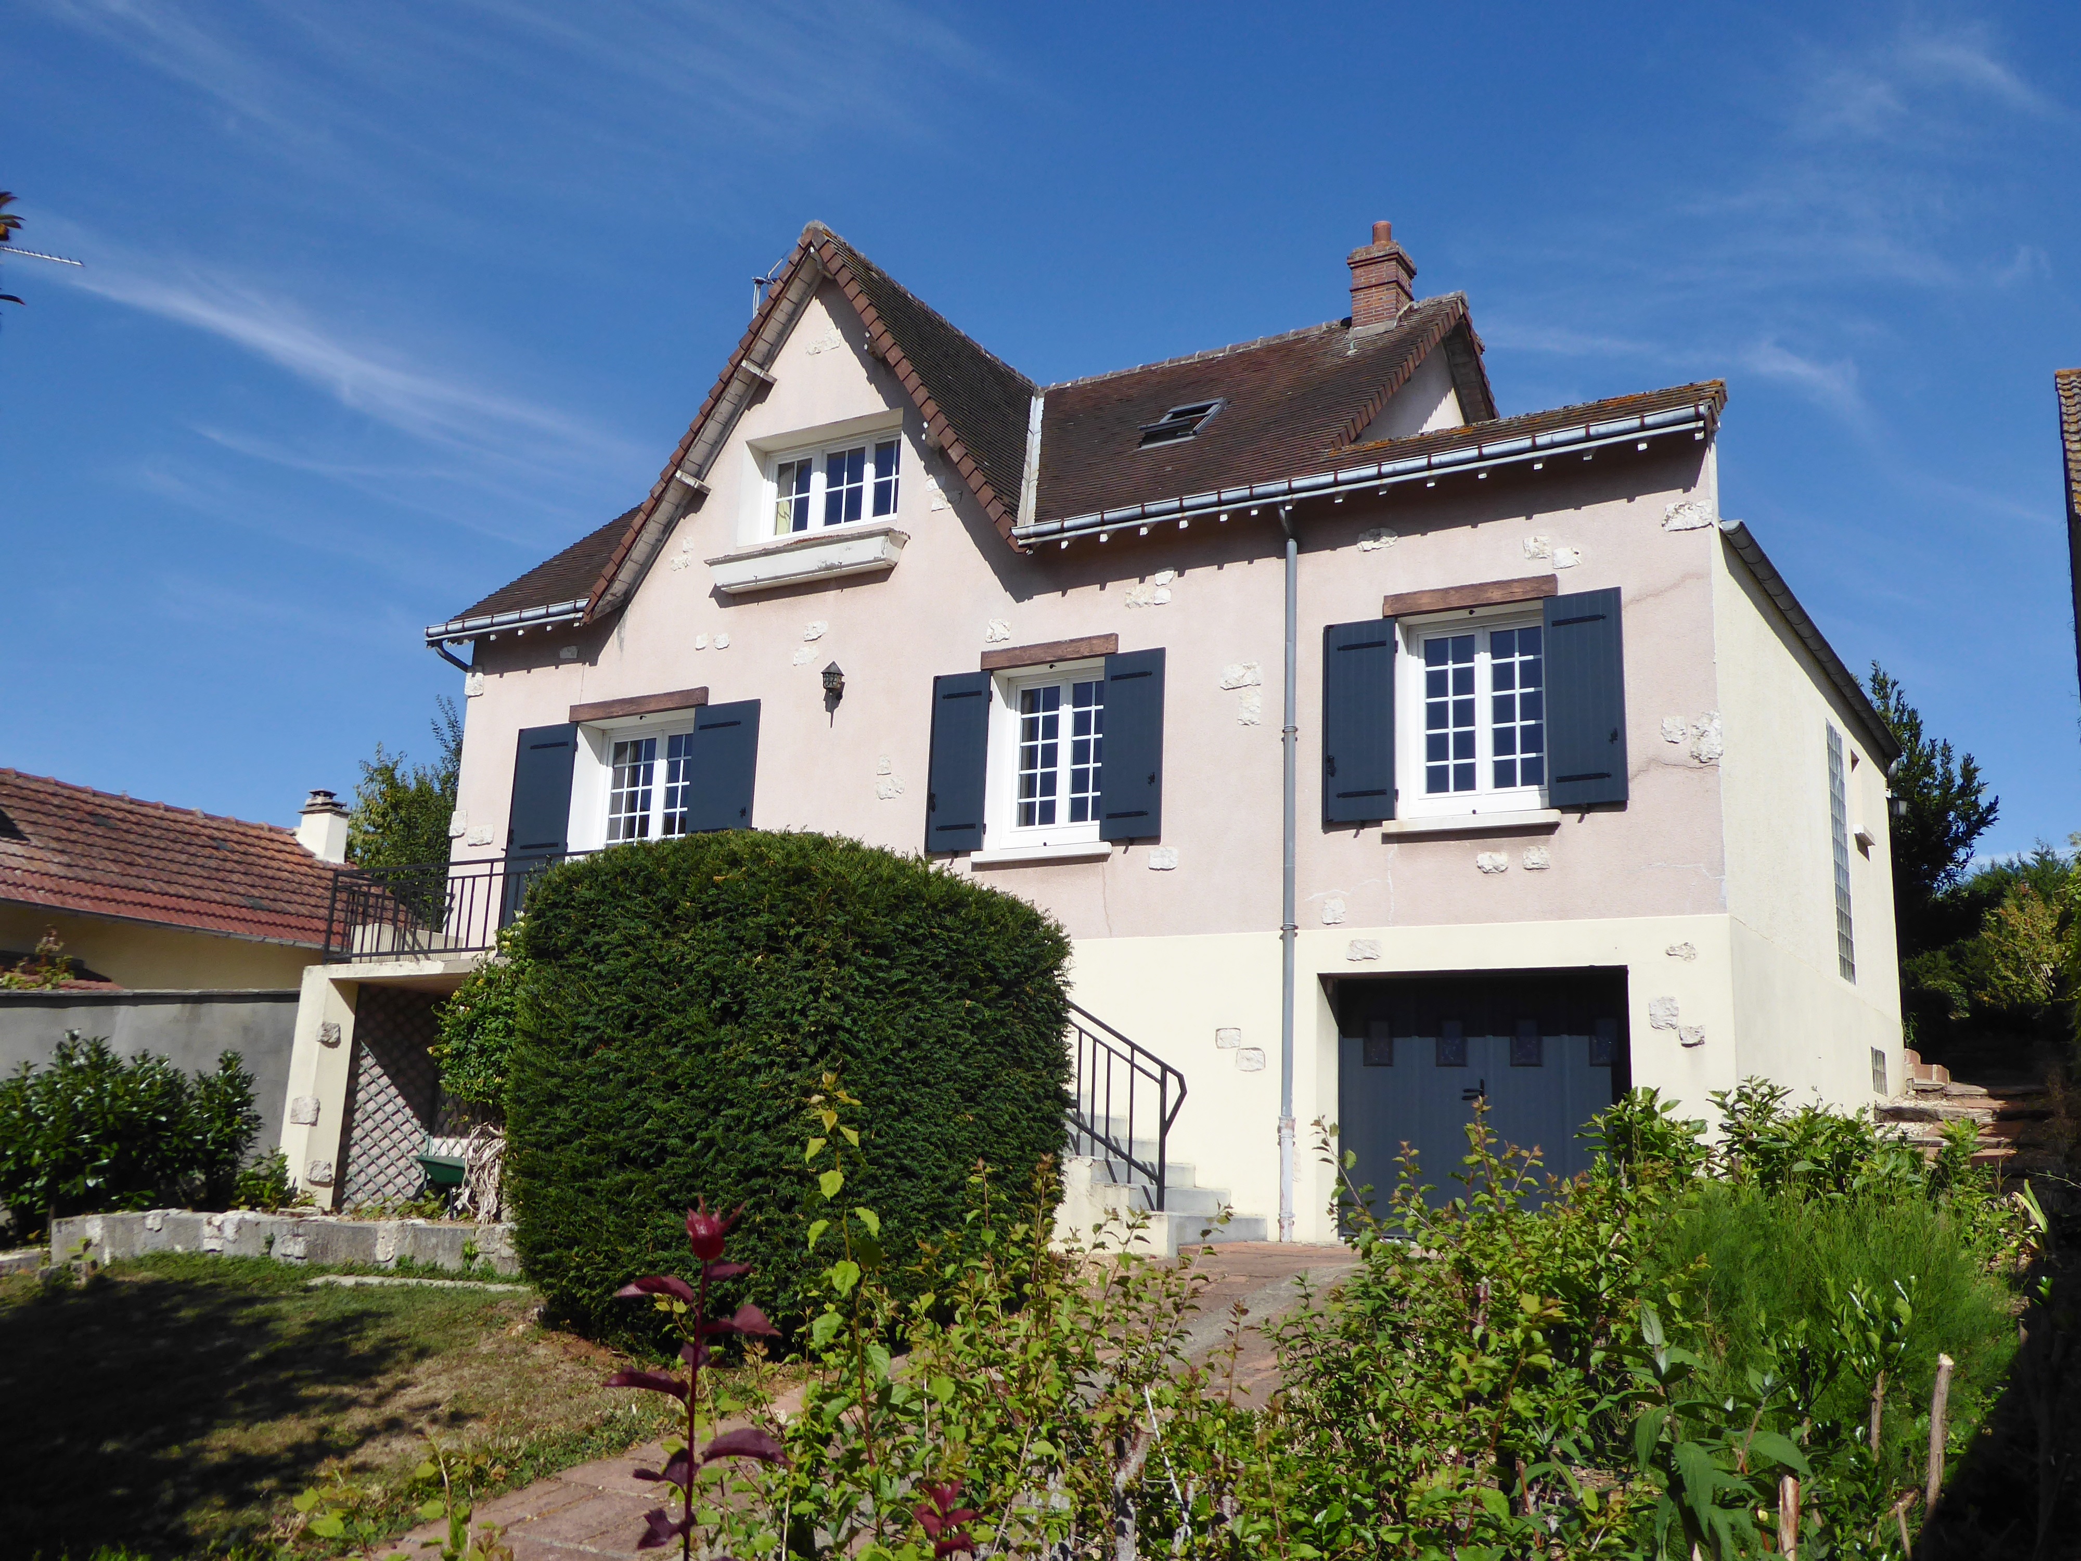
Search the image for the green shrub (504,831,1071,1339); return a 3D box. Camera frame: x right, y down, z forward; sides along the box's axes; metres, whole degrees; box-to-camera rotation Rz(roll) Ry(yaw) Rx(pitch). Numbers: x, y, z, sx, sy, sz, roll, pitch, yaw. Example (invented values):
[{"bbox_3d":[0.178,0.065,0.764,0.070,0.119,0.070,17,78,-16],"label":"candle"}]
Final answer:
[{"bbox_3d":[-1.480,1.722,11.296,3.150,2.900,3.000,3,-11,-7],"label":"green shrub"}]

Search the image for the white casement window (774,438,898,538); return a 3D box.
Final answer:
[{"bbox_3d":[-1.812,-2.736,17.727,1.732,0.830,0.090,-5,-13,30],"label":"white casement window"}]

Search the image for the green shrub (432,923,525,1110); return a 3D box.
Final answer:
[{"bbox_3d":[-4.769,2.086,17.106,1.380,1.671,0.950,-5,-14,31],"label":"green shrub"}]

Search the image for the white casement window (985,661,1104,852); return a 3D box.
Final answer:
[{"bbox_3d":[0.144,-0.216,16.990,1.196,1.579,0.160,-5,-14,31],"label":"white casement window"}]

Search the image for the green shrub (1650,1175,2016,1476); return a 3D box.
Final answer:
[{"bbox_3d":[2.549,1.815,6.200,1.200,1.100,1.100,-3,-12,22],"label":"green shrub"}]

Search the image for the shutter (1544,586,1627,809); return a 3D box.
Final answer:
[{"bbox_3d":[3.810,-0.580,13.436,0.530,1.506,0.050,-5,-13,30],"label":"shutter"}]

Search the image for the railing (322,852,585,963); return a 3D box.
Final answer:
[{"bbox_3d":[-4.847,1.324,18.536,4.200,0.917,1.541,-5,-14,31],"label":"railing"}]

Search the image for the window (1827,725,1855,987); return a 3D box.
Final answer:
[{"bbox_3d":[7.167,0.666,17.282,0.100,2.260,0.870,-5,-13,30],"label":"window"}]

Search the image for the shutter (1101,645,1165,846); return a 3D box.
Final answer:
[{"bbox_3d":[0.795,-0.294,16.313,0.584,1.615,0.050,-5,-14,31],"label":"shutter"}]

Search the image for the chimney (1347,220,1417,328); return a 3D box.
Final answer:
[{"bbox_3d":[3.613,-5.309,20.327,0.593,1.287,0.520,-5,-14,31],"label":"chimney"}]

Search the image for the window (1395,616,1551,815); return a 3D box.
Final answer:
[{"bbox_3d":[3.433,-0.530,15.033,1.201,1.558,0.160,-5,-14,31],"label":"window"}]

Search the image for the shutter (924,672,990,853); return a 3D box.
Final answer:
[{"bbox_3d":[-0.721,-0.170,17.220,0.596,1.617,0.050,-5,-14,31],"label":"shutter"}]

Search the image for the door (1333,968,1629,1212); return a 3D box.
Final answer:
[{"bbox_3d":[3.179,2.340,13.693,2.261,1.913,0.070,-5,-13,30],"label":"door"}]

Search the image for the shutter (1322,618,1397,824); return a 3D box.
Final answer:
[{"bbox_3d":[2.369,-0.431,14.265,0.545,1.522,0.050,-5,-13,30],"label":"shutter"}]

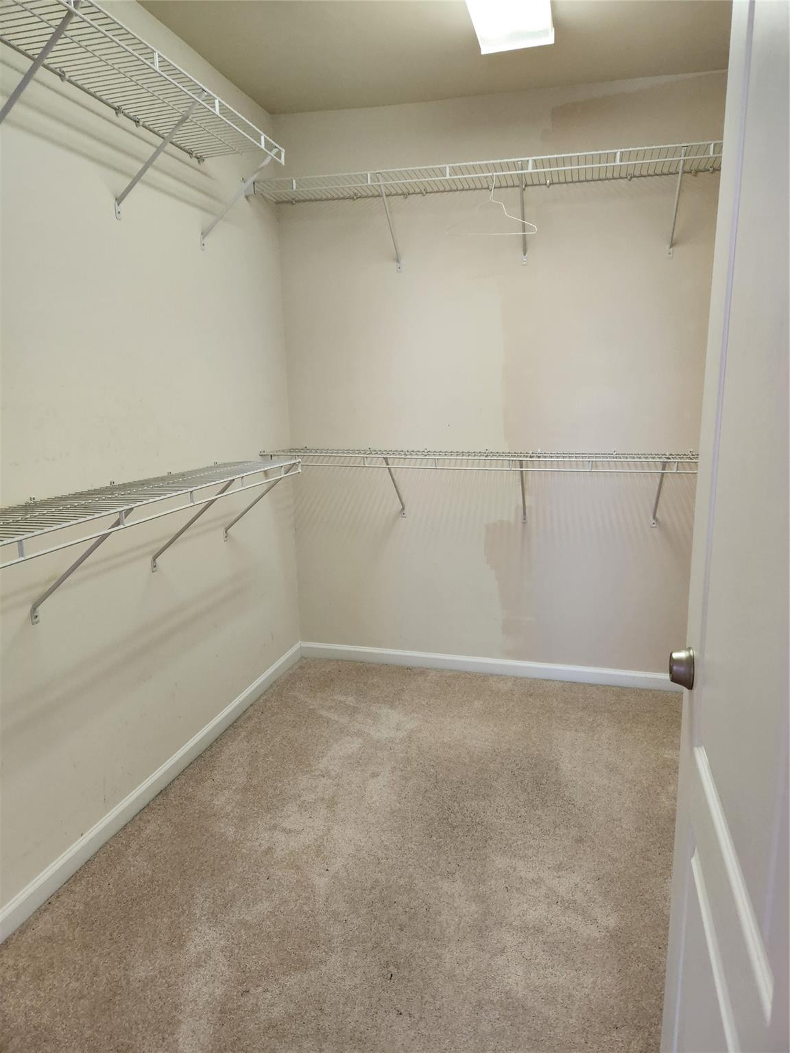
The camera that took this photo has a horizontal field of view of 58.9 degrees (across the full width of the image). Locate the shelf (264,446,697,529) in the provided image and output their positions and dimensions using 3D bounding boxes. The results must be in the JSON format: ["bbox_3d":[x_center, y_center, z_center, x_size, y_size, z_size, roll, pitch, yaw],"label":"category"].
[{"bbox_3d":[0.431,-0.147,2.941,2.010,0.317,0.322,2,12,14],"label":"shelf"}]

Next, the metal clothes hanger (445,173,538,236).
[{"bbox_3d":[0.358,-1.180,2.559,0.383,0.212,0.015,15,18,33],"label":"metal clothes hanger"}]

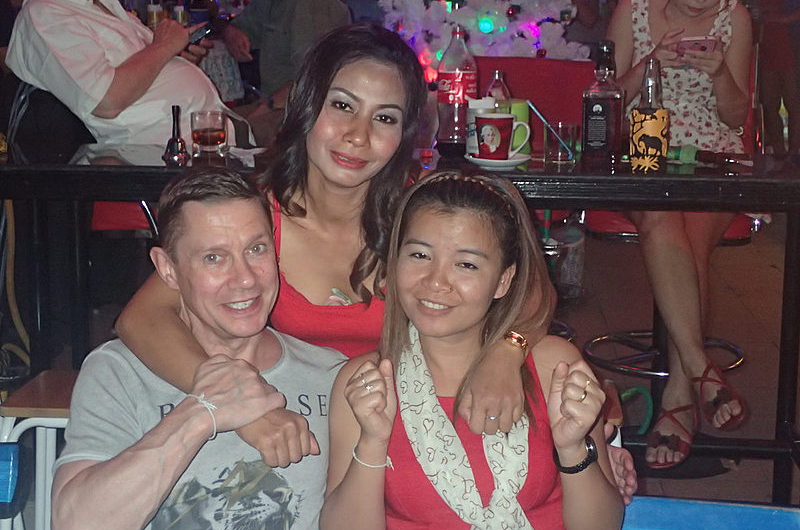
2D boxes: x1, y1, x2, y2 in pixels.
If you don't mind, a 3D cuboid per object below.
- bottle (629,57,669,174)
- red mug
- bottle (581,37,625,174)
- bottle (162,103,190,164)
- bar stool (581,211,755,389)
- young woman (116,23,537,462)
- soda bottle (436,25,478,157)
[{"bbox_3d":[0.521,-0.314,2.755,0.080,0.239,0.080,2,11,9],"label":"bottle"},{"bbox_3d":[0.217,-0.270,2.775,0.115,0.090,0.081,0,11,0],"label":"red mug"},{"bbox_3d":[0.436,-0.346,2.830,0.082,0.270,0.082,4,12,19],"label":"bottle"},{"bbox_3d":[-0.477,-0.274,2.810,0.060,0.128,0.060,0,11,0],"label":"bottle"},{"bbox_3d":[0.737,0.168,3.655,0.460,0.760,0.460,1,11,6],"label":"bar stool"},{"bbox_3d":[-0.109,0.208,2.010,0.590,1.150,0.650,0,11,0],"label":"young woman"},{"bbox_3d":[0.130,-0.394,2.980,0.087,0.295,0.087,0,11,0],"label":"soda bottle"}]

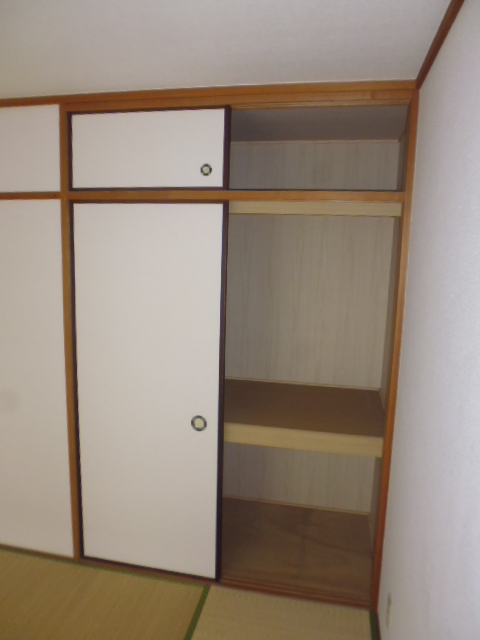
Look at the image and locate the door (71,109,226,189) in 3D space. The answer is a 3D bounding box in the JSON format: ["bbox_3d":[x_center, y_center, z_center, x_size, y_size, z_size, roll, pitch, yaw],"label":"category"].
[{"bbox_3d":[-0.421,-0.766,2.005,0.768,0.346,0.030,3,9,11],"label":"door"}]

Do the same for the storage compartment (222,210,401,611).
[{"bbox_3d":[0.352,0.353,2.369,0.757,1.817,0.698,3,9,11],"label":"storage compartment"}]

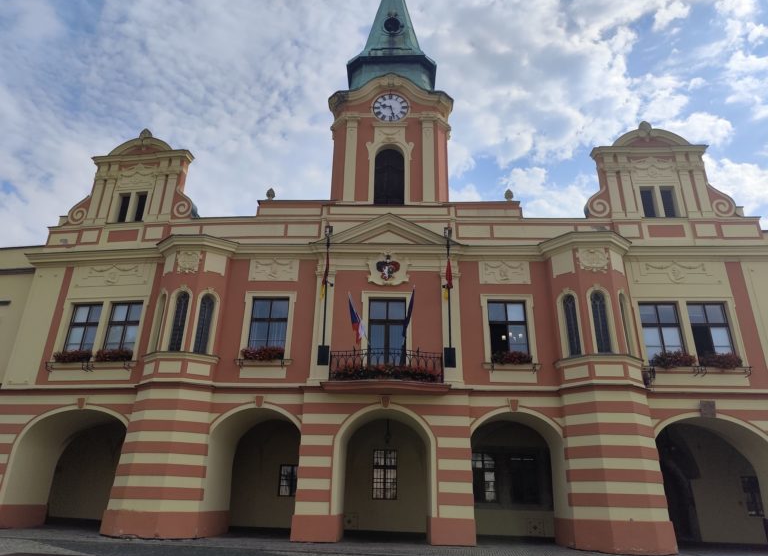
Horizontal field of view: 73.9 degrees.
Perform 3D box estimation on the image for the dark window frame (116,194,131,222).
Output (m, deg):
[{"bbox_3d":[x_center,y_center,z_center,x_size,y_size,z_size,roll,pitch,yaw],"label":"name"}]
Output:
[{"bbox_3d":[-10.341,-2.771,20.337,0.477,1.333,0.145,-2,-22,8],"label":"dark window frame"}]

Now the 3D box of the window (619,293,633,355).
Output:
[{"bbox_3d":[7.728,1.436,16.363,0.409,2.060,0.150,20,-29,-39],"label":"window"}]

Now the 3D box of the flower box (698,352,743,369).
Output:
[{"bbox_3d":[10.684,2.642,16.209,1.220,0.450,0.360,0,-22,3],"label":"flower box"}]

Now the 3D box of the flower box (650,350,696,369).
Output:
[{"bbox_3d":[9.516,2.685,16.774,1.300,0.470,0.360,0,-22,3],"label":"flower box"}]

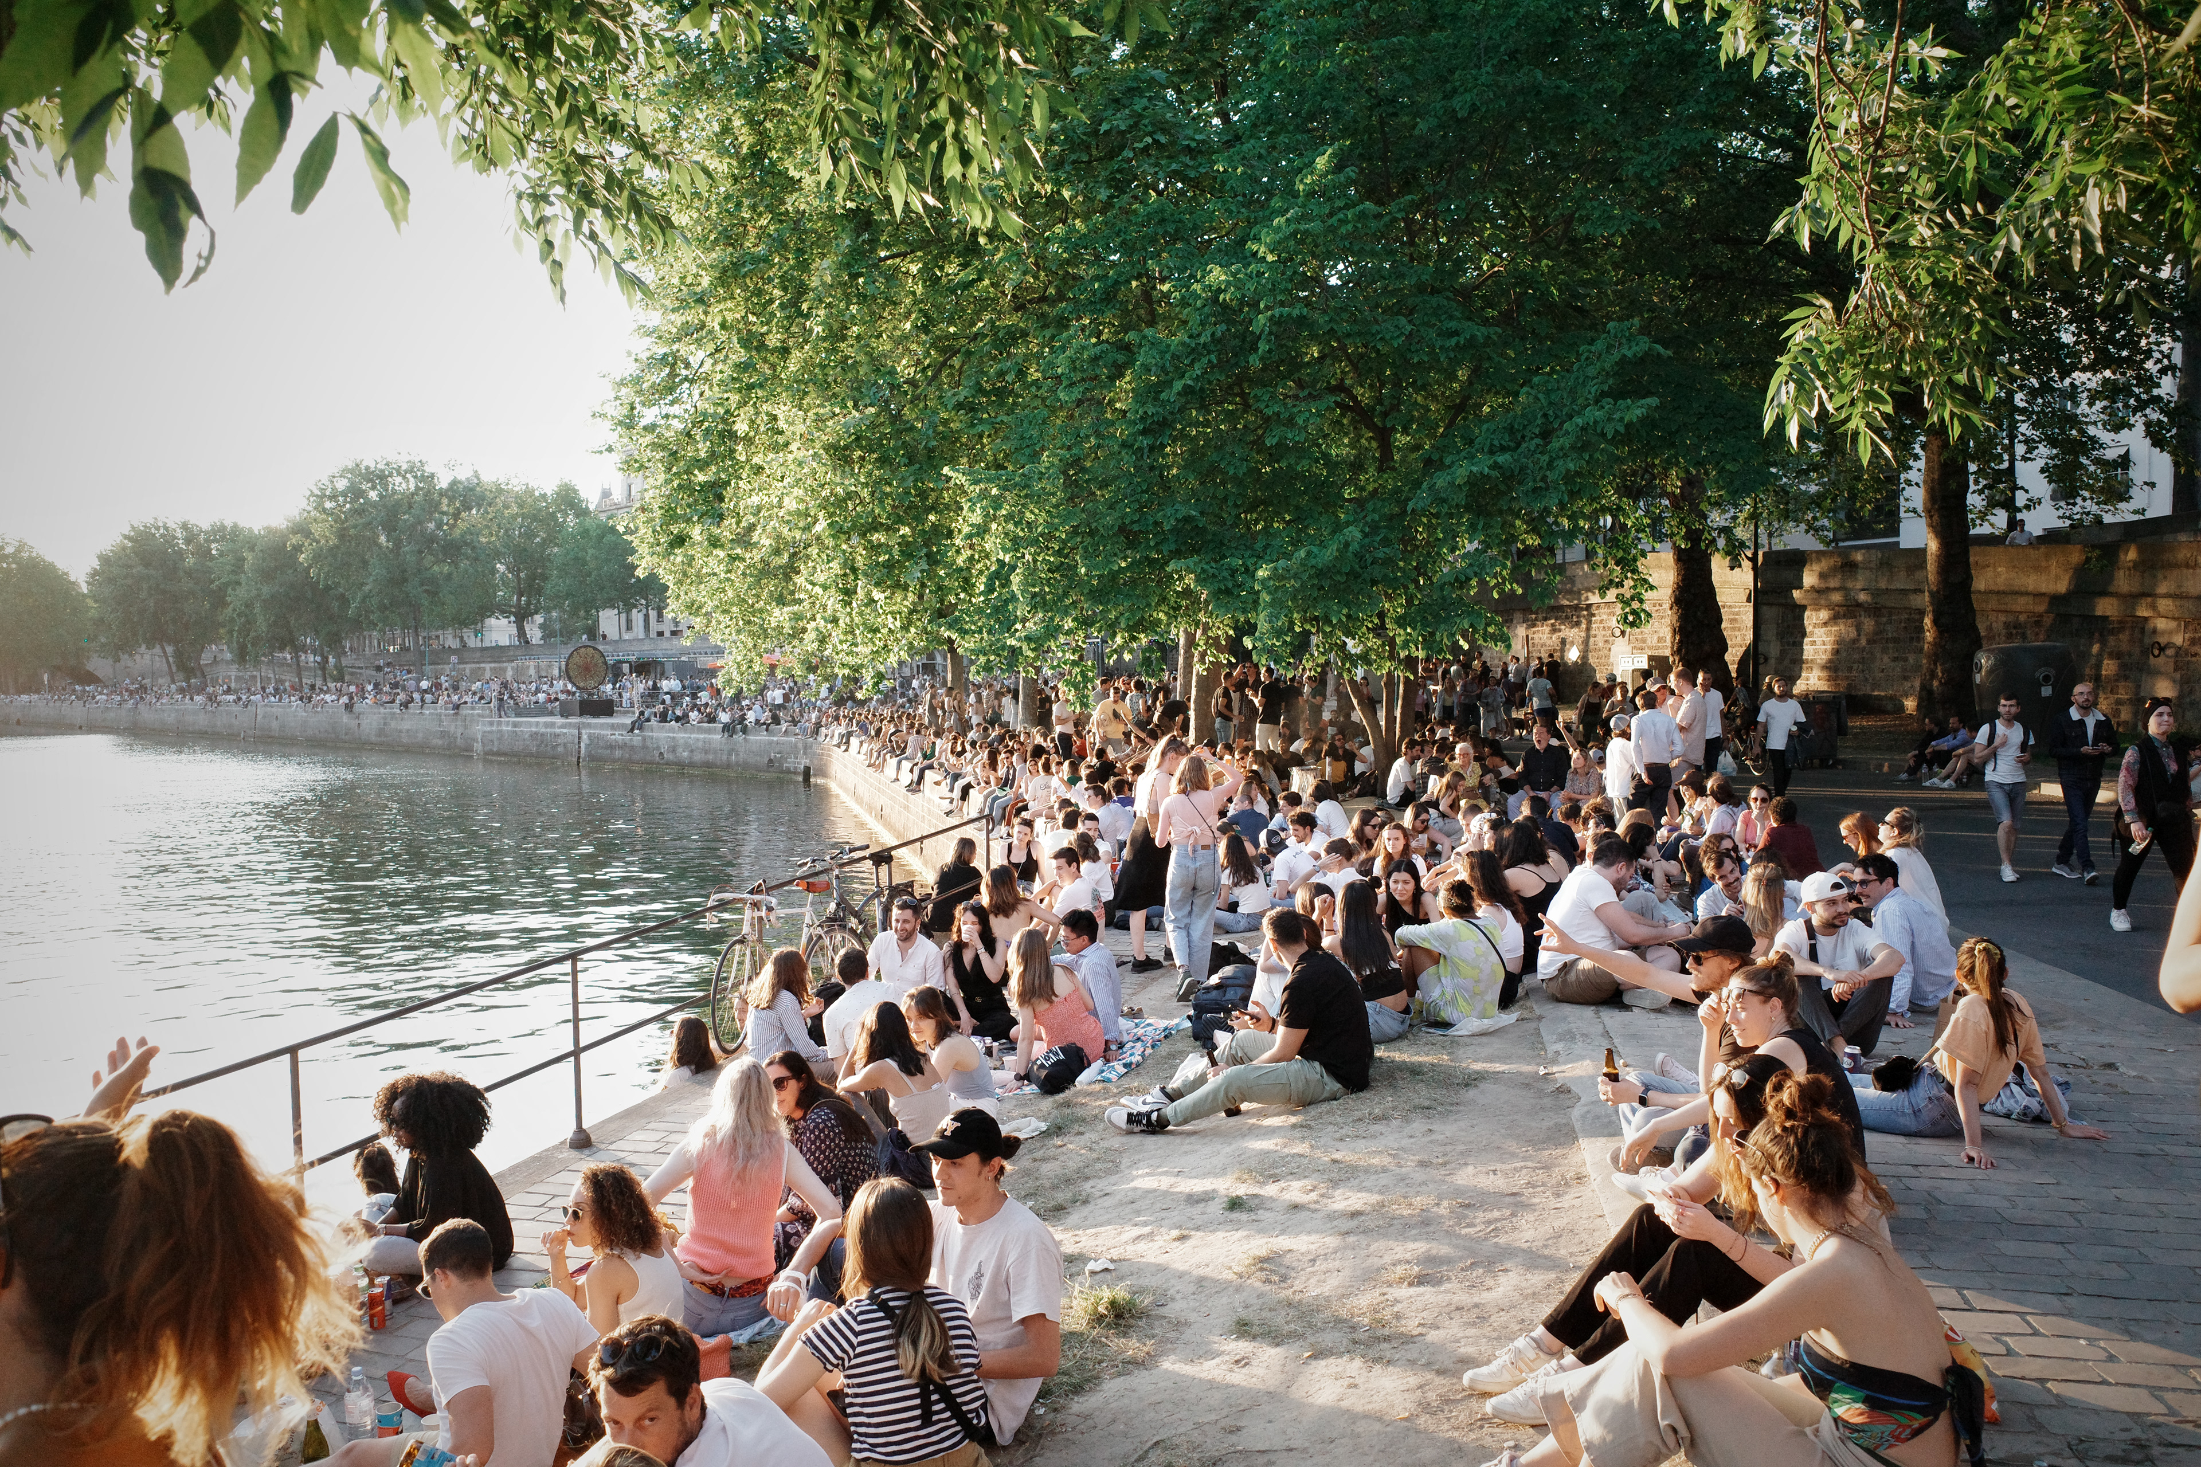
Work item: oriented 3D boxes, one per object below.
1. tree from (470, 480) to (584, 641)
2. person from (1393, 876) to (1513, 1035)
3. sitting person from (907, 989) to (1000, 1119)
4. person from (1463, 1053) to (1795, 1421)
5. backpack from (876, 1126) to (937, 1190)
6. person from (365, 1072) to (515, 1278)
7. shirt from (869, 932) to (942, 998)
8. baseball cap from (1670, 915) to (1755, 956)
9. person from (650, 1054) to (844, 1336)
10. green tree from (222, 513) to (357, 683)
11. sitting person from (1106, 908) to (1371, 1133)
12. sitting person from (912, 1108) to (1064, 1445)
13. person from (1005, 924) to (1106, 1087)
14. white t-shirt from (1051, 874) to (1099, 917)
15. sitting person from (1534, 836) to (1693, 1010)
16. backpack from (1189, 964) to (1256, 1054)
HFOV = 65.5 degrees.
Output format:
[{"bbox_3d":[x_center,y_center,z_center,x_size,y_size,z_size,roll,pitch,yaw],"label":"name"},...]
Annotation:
[{"bbox_3d":[-41.876,-12.059,125.000,8.500,12.813,8.200,0,2,0],"label":"tree"},{"bbox_3d":[1.872,1.185,9.250,0.520,0.809,0.650,-2,2,-41],"label":"person"},{"bbox_3d":[-0.873,1.724,9.300,0.700,0.701,0.500,0,2,24],"label":"sitting person"},{"bbox_3d":[1.419,1.268,4.380,0.970,0.900,0.450,-1,3,-9],"label":"person"},{"bbox_3d":[-0.819,1.799,7.250,0.310,0.260,0.230,0,2,18],"label":"backpack"},{"bbox_3d":[-2.674,1.778,6.870,0.660,0.835,0.600,-1,2,-12],"label":"person"},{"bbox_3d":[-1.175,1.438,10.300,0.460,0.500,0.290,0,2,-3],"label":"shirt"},{"bbox_3d":[2.056,0.679,5.750,0.275,0.140,0.190,-1,3,-13],"label":"baseball cap"},{"bbox_3d":[-1.188,1.512,5.700,0.620,0.880,0.680,-1,2,-12],"label":"person"},{"bbox_3d":[-61.703,-9.798,130.000,10.000,12.800,9.500,-1,3,-17],"label":"green tree"},{"bbox_3d":[0.642,1.293,7.750,1.220,0.930,0.580,-1,3,-13],"label":"sitting person"},{"bbox_3d":[-0.428,1.430,4.420,0.770,0.880,0.500,-3,3,-34],"label":"sitting person"},{"bbox_3d":[-0.292,1.529,9.850,0.550,0.841,0.750,-1,2,-30],"label":"person"},{"bbox_3d":[-0.136,1.233,11.800,0.360,0.540,0.460,0,3,18],"label":"white t-shirt"},{"bbox_3d":[2.675,0.998,8.950,0.800,0.870,0.600,-2,3,-21],"label":"sitting person"},{"bbox_3d":[0.682,1.537,9.500,0.350,0.450,0.260,0,2,20],"label":"backpack"}]

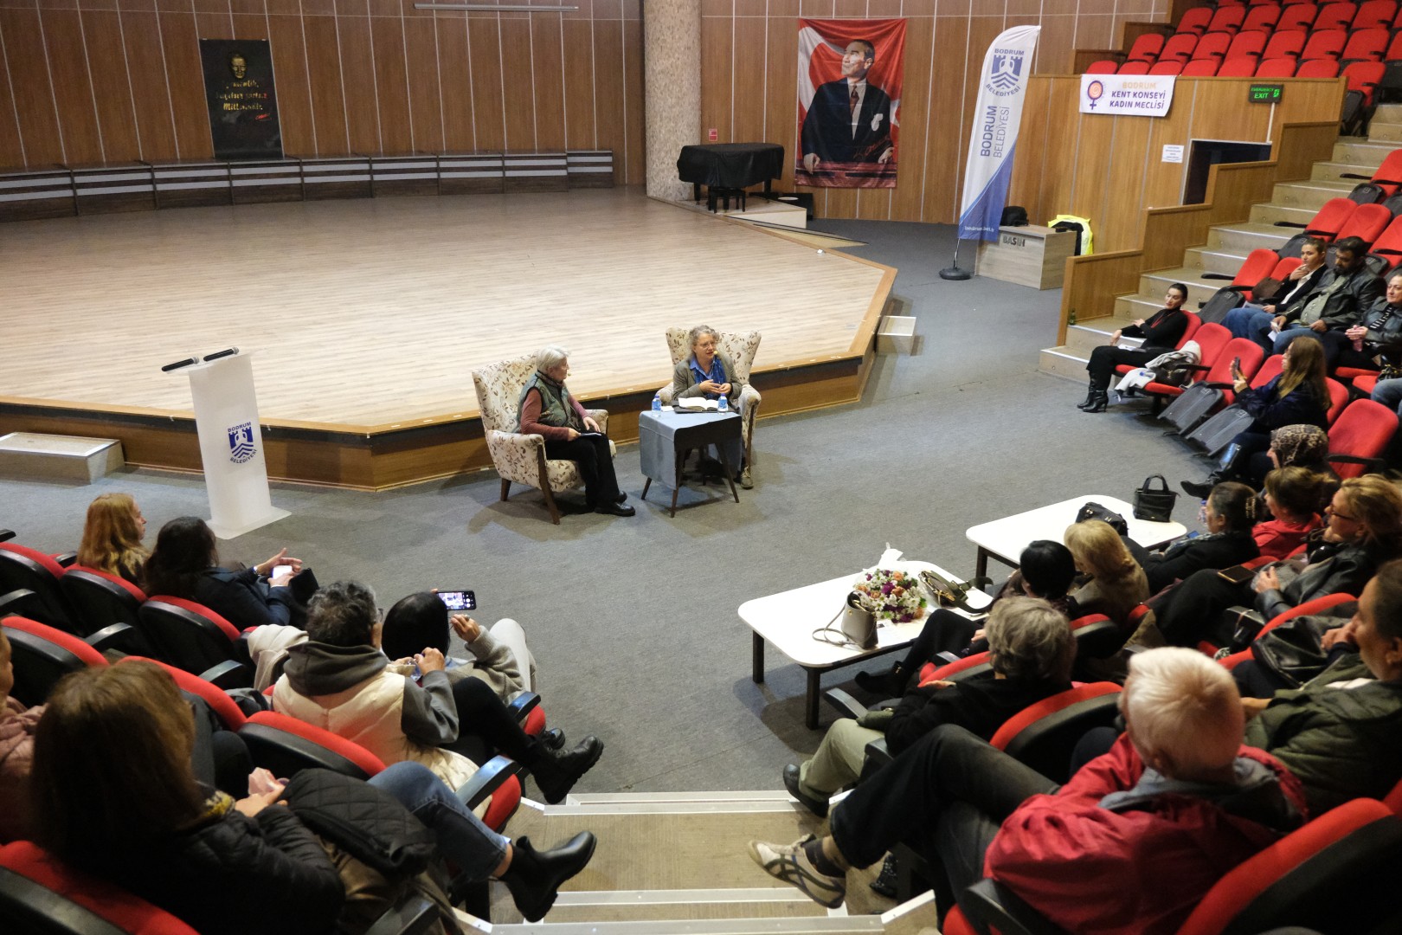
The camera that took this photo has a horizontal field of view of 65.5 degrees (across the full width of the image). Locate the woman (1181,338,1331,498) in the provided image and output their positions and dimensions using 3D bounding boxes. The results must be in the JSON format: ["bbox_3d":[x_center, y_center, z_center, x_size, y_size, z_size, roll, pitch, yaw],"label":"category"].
[{"bbox_3d":[3.971,-0.356,7.790,0.900,1.190,0.550,1,19,2],"label":"woman"}]

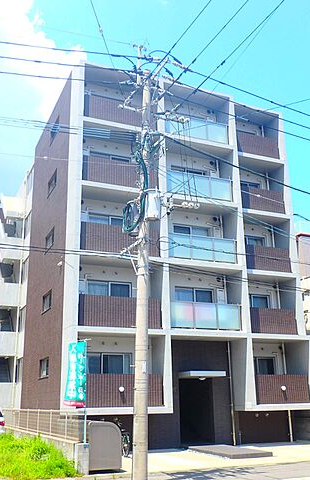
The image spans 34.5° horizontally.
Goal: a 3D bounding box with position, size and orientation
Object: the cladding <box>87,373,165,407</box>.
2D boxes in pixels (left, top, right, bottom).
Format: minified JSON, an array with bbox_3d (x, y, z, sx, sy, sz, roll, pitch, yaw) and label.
[{"bbox_3d":[-1.162,5.222,17.289,3.211,1.115,0.150,6,-19,-23],"label":"cladding"}]

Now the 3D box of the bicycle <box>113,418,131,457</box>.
[{"bbox_3d":[-1.179,6.730,16.904,0.580,1.080,1.750,6,-19,-23],"label":"bicycle"}]

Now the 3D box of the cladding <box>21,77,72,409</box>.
[{"bbox_3d":[-4.595,0.357,21.312,0.150,13.010,7.330,6,-19,-23],"label":"cladding"}]

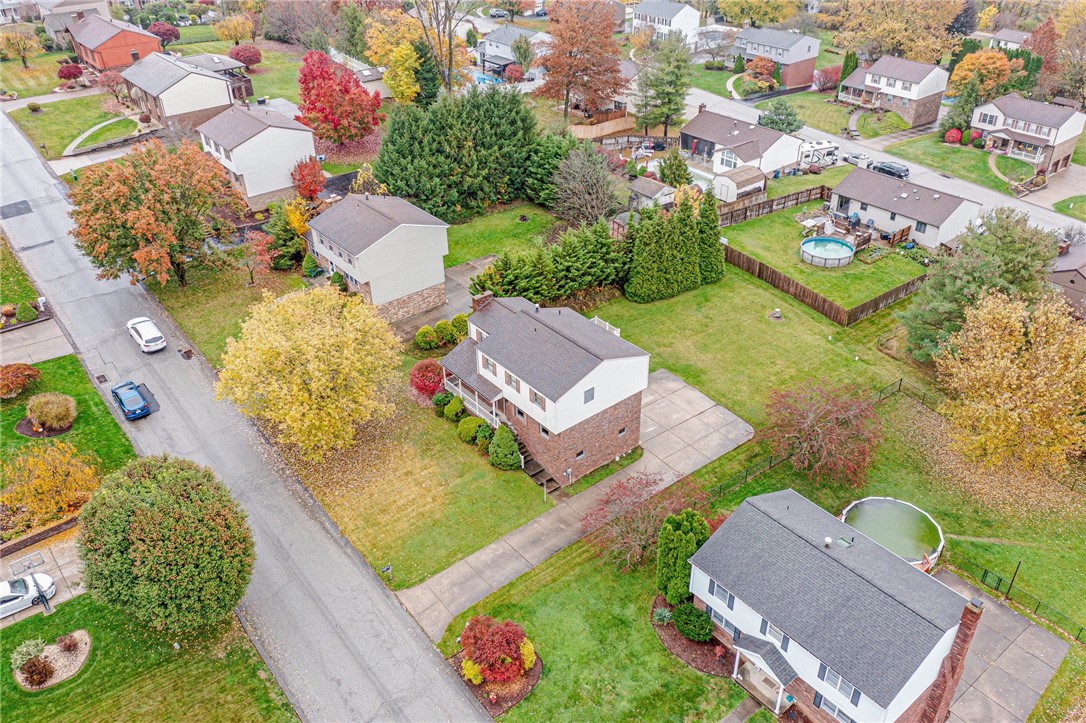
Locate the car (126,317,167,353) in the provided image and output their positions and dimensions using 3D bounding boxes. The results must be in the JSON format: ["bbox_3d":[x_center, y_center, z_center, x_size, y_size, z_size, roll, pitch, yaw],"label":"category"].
[{"bbox_3d":[-31.465,-2.279,66.848,1.900,1.670,4.750,-24,39,-31],"label":"car"}]

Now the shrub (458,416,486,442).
[{"bbox_3d":[-5.090,4.830,60.210,1.980,1.590,1.980,-1,33,1],"label":"shrub"}]

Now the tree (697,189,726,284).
[{"bbox_3d":[16.800,-12.450,83.130,2.260,10.170,2.260,-1,33,1],"label":"tree"}]

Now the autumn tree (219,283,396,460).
[{"bbox_3d":[-15.600,1.400,57.300,12.200,11.500,12.200,0,33,0],"label":"autumn tree"}]

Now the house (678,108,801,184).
[{"bbox_3d":[27.340,-31.090,120.430,12.100,5.540,14.700,-25,40,-33],"label":"house"}]

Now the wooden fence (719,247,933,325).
[{"bbox_3d":[28.139,-9.369,83.768,12.900,2.000,15.400,-22,38,-28],"label":"wooden fence"}]

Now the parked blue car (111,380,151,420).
[{"bbox_3d":[-31.410,2.810,64.180,1.840,1.430,4.670,-24,39,-30],"label":"parked blue car"}]

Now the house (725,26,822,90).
[{"bbox_3d":[44.440,-58.980,163.410,10.970,8.980,13.150,-25,40,-33],"label":"house"}]

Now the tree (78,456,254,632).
[{"bbox_3d":[-19.082,9.700,43.489,8.051,9.852,8.051,-1,33,0],"label":"tree"}]

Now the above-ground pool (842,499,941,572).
[{"bbox_3d":[24.260,12.120,58.830,6.500,1.300,6.500,0,33,0],"label":"above-ground pool"}]

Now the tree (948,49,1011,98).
[{"bbox_3d":[77.500,-50.900,150.800,10.000,9.300,10.000,-25,40,-33],"label":"tree"}]

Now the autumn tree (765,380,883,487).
[{"bbox_3d":[20.600,5.700,62.500,8.700,6.800,8.700,0,33,0],"label":"autumn tree"}]

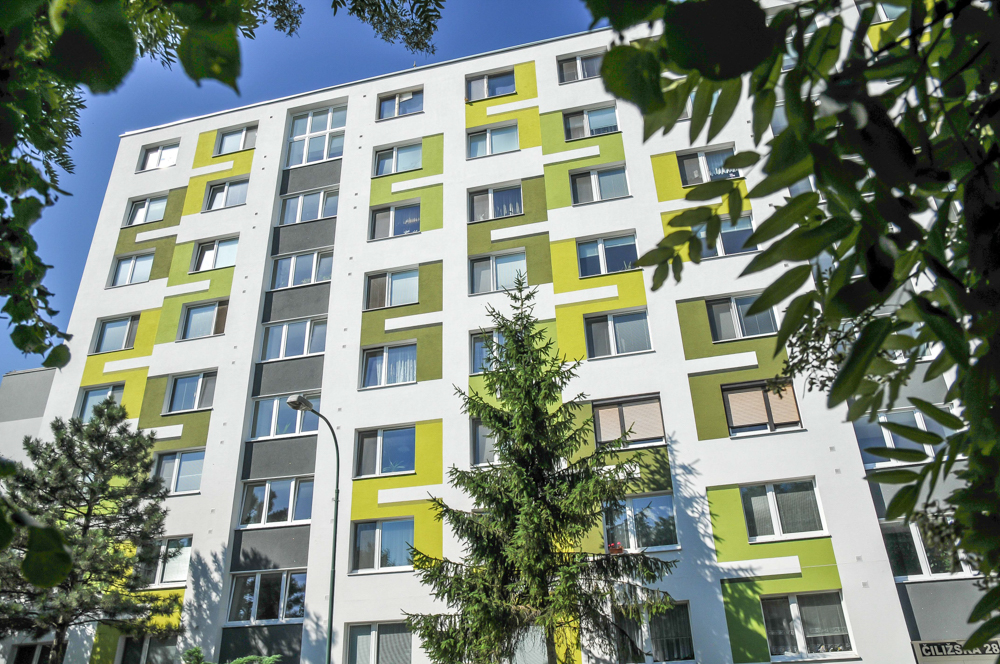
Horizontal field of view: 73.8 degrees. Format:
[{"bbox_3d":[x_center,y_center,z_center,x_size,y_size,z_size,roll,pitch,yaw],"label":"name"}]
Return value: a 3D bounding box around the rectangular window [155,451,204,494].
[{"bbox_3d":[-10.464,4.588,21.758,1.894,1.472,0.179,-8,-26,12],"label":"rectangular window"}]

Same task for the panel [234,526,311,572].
[{"bbox_3d":[-6.862,6.544,20.123,2.664,1.218,0.150,-8,-26,12],"label":"panel"}]

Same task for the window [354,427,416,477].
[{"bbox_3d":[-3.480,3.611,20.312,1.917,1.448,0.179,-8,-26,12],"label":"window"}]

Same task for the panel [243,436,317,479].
[{"bbox_3d":[-7.001,4.000,21.344,2.620,1.250,0.140,-8,-26,12],"label":"panel"}]

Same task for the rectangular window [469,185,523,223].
[{"bbox_3d":[-0.161,-4.515,23.332,1.981,1.500,0.150,-8,-26,12],"label":"rectangular window"}]

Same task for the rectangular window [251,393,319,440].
[{"bbox_3d":[-7.036,2.725,21.945,2.580,1.470,0.160,-8,-26,12],"label":"rectangular window"}]

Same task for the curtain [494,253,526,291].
[{"bbox_3d":[0.390,-1.949,22.109,1.071,1.389,0.099,-8,-26,12],"label":"curtain"}]

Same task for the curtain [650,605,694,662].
[{"bbox_3d":[4.258,7.484,16.595,1.042,1.349,0.099,-8,-26,12],"label":"curtain"}]

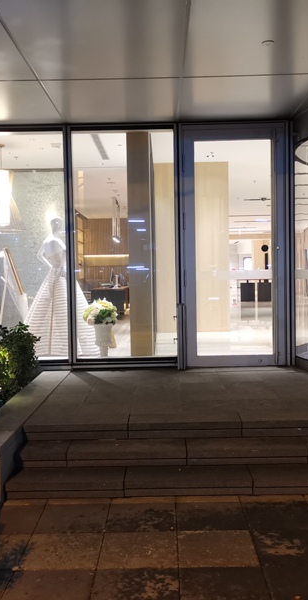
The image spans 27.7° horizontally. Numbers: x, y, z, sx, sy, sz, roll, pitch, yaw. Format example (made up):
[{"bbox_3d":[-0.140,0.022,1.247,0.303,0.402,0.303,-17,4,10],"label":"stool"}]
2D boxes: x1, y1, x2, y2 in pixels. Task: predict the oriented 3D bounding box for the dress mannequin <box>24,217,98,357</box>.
[{"bbox_3d":[-1.258,-0.187,8.608,1.000,1.880,1.000,0,2,21],"label":"dress mannequin"}]

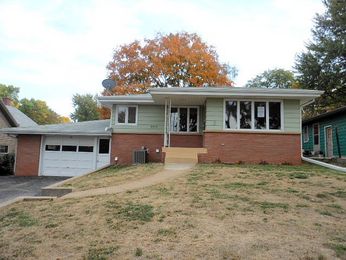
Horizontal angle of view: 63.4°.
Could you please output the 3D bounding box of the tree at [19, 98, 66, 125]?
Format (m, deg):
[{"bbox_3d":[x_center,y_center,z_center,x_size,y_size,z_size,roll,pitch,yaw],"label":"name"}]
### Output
[{"bbox_3d":[-19.700,0.150,42.200,7.600,9.900,7.000,0,-5,0],"label":"tree"}]

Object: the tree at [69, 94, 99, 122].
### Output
[{"bbox_3d":[-10.500,-0.100,34.100,4.600,8.600,4.500,0,-5,0],"label":"tree"}]

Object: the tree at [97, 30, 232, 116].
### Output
[{"bbox_3d":[-0.450,-3.100,27.400,13.000,13.300,12.000,0,-5,0],"label":"tree"}]

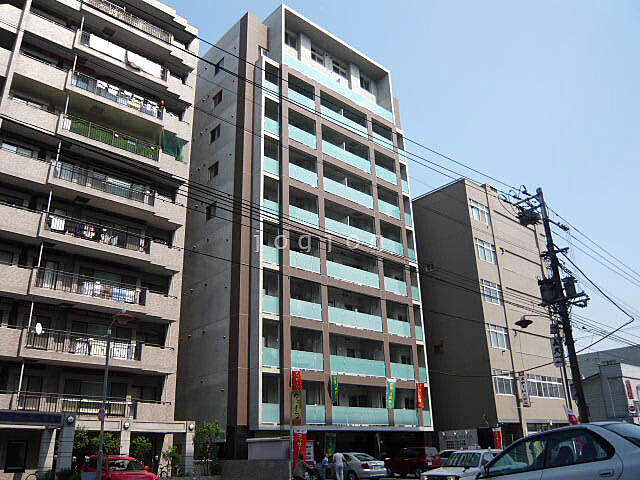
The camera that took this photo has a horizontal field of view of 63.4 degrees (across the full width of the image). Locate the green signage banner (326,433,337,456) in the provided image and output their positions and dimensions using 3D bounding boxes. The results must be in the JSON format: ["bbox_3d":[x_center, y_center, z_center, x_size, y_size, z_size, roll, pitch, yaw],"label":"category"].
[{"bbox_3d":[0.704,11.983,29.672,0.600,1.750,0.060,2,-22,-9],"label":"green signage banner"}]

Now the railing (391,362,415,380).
[{"bbox_3d":[5.572,8.757,34.651,2.430,1.000,0.100,17,-28,-40],"label":"railing"}]

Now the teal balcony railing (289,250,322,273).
[{"bbox_3d":[-0.857,1.312,30.397,2.351,0.941,0.080,17,-28,-39],"label":"teal balcony railing"}]

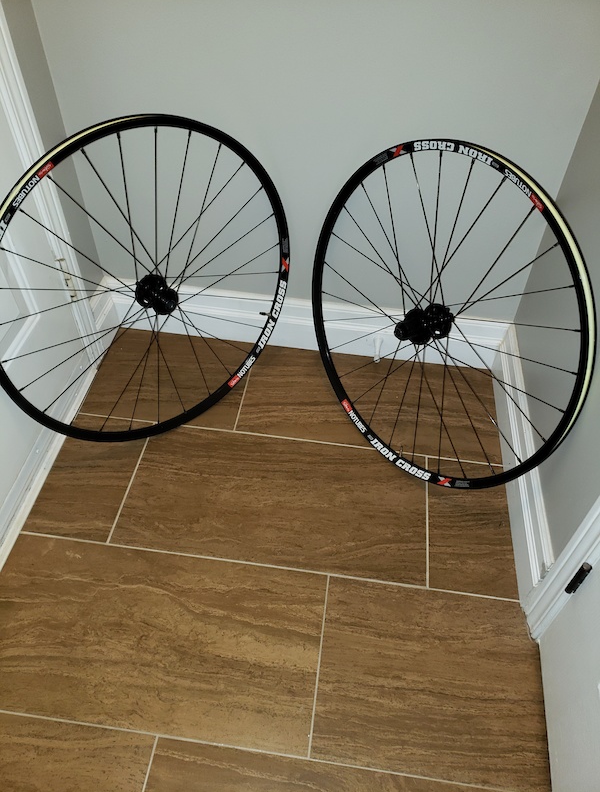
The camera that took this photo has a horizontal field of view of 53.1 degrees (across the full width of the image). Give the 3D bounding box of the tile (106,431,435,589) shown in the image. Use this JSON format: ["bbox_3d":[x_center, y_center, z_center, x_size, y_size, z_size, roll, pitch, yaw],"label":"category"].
[{"bbox_3d":[-0.044,0.210,1.229,0.603,0.010,0.299,7,48,4],"label":"tile"}]

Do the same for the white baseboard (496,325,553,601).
[{"bbox_3d":[0.449,0.104,1.242,0.016,0.142,0.606,7,48,4],"label":"white baseboard"}]

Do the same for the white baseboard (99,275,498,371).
[{"bbox_3d":[0.009,-0.173,1.472,0.975,0.142,0.016,7,48,4],"label":"white baseboard"}]

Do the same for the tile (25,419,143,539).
[{"bbox_3d":[-0.433,0.164,1.254,0.177,0.010,0.299,7,48,4],"label":"tile"}]

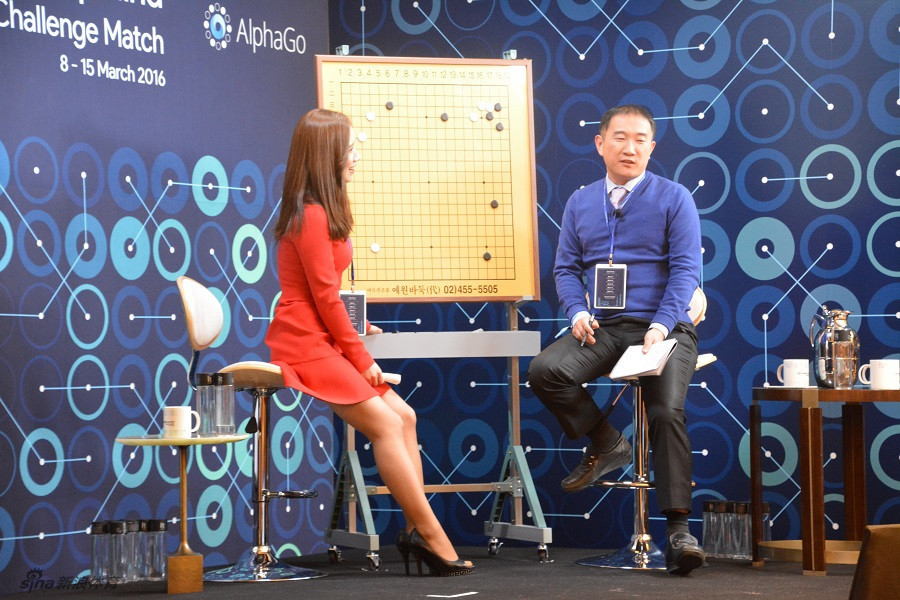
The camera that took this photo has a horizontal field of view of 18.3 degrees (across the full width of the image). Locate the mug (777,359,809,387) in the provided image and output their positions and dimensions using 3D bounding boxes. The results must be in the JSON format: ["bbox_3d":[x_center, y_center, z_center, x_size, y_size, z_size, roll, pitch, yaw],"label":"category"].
[{"bbox_3d":[1.094,0.234,8.932,0.082,0.091,0.114,0,-1,-41],"label":"mug"}]

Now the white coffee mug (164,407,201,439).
[{"bbox_3d":[-0.813,0.372,8.510,0.114,0.096,0.082,0,-1,-38],"label":"white coffee mug"}]

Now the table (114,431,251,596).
[{"bbox_3d":[-0.815,0.654,8.550,0.405,0.478,0.405,-1,-1,-2],"label":"table"}]

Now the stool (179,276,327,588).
[{"bbox_3d":[-0.628,0.410,9.000,0.490,0.970,0.420,-1,-1,20],"label":"stool"}]

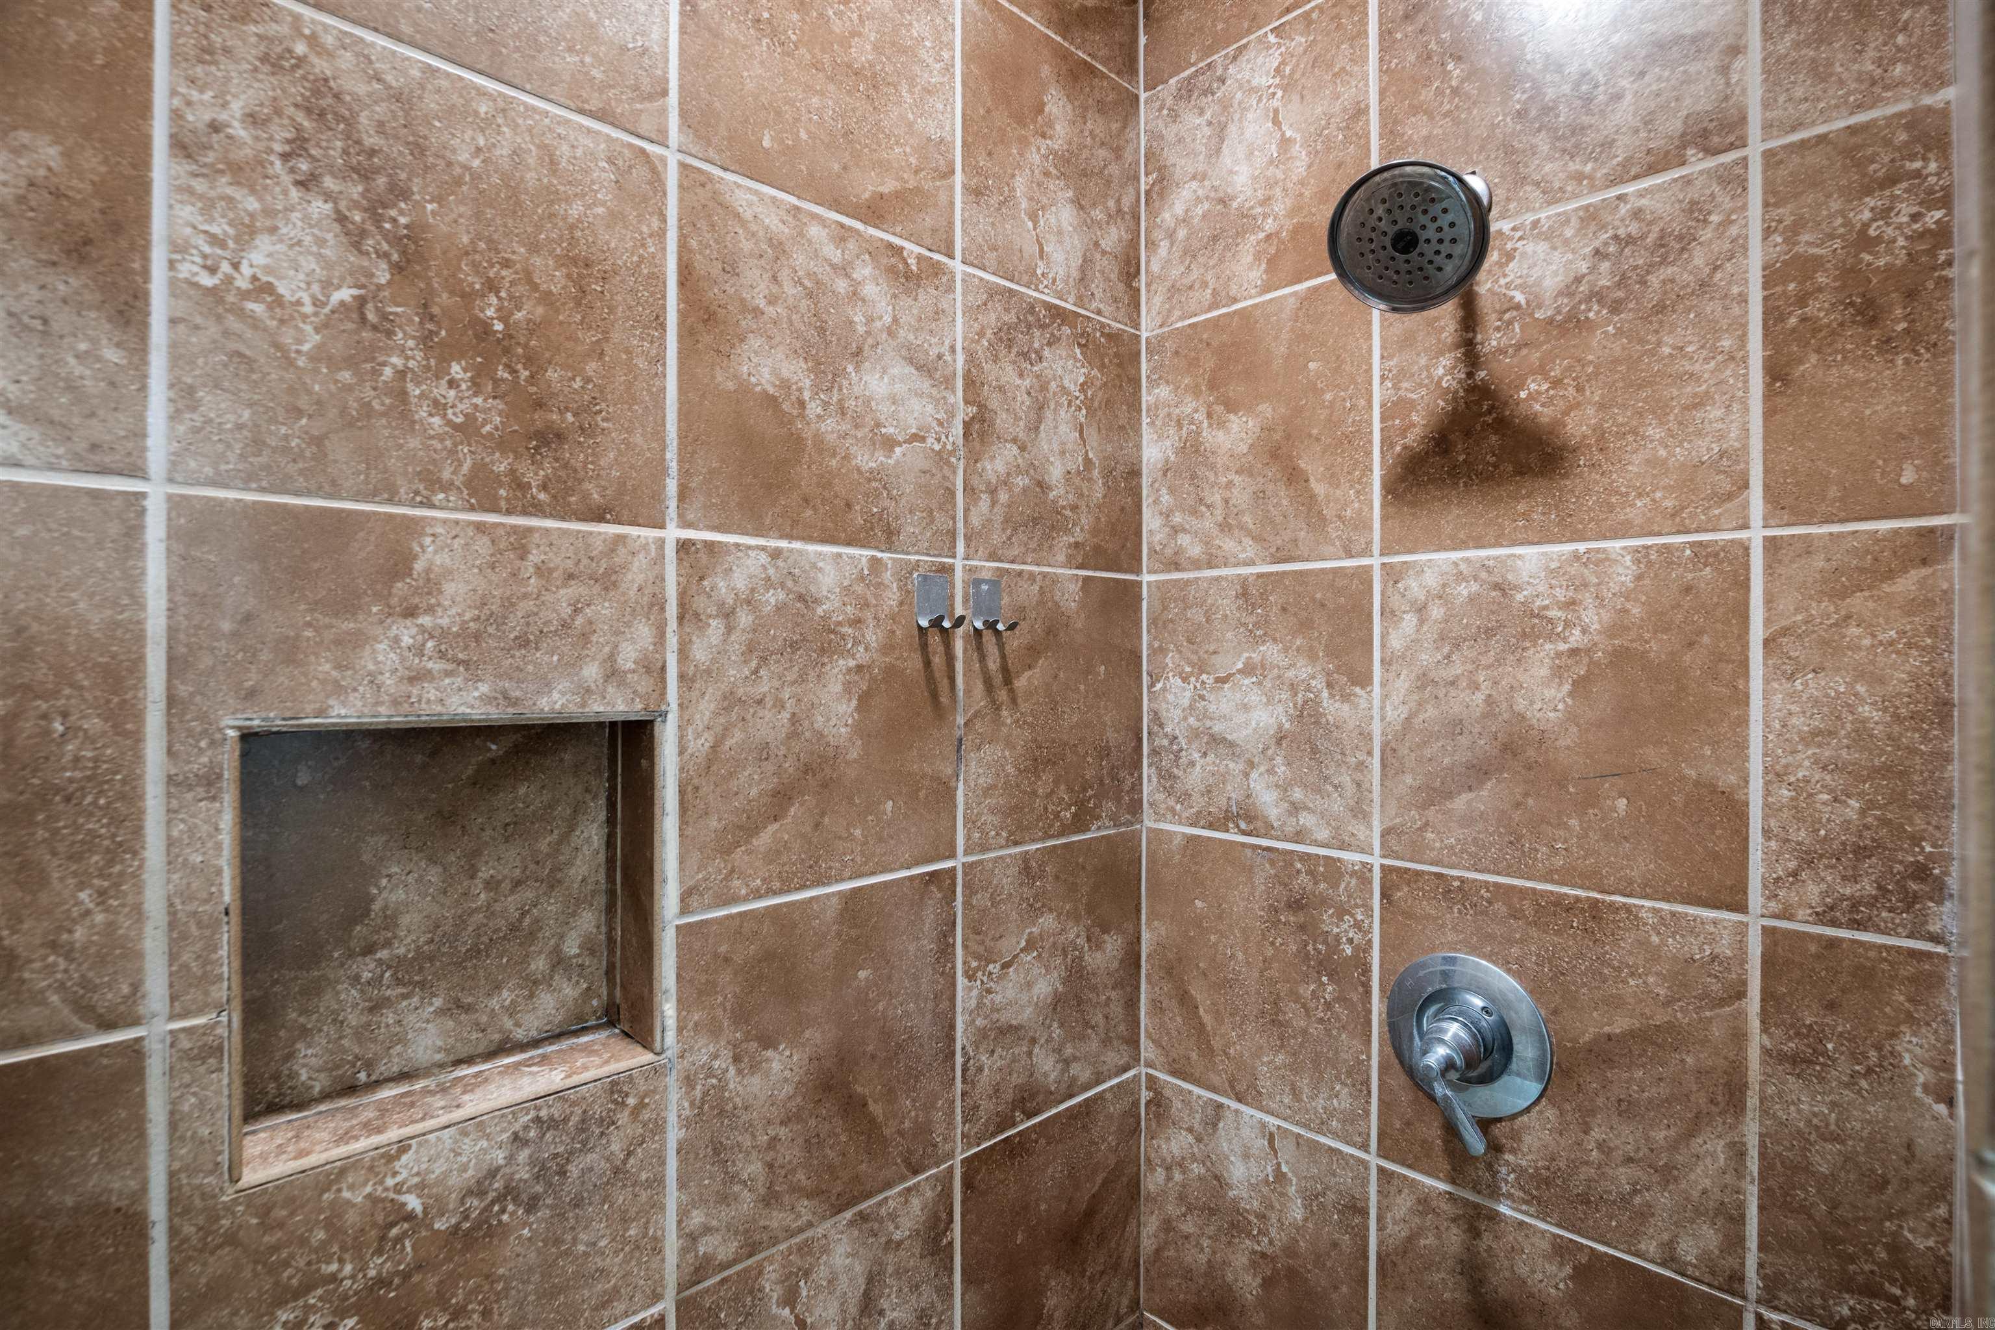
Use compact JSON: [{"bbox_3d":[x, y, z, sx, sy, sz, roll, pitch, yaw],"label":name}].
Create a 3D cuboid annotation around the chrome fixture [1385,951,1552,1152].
[{"bbox_3d":[0.448,0.381,0.875,0.155,0.161,0.119,0,0,44],"label":"chrome fixture"}]

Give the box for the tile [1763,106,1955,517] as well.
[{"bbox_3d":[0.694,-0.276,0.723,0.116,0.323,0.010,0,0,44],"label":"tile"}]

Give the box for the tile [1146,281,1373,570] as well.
[{"bbox_3d":[0.316,-0.283,1.108,0.309,0.326,0.010,0,0,44],"label":"tile"}]

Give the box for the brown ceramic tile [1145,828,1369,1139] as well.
[{"bbox_3d":[0.317,0.389,1.112,0.309,0.330,0.010,0,0,44],"label":"brown ceramic tile"}]

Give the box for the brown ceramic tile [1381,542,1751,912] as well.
[{"bbox_3d":[0.546,0.053,0.887,0.318,0.332,0.010,0,0,44],"label":"brown ceramic tile"}]

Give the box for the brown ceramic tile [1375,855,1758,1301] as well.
[{"bbox_3d":[0.538,0.383,0.877,0.313,0.323,0.010,0,0,44],"label":"brown ceramic tile"}]

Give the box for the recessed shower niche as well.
[{"bbox_3d":[-0.426,0.188,0.703,0.282,0.300,0.112,0,0,-43],"label":"recessed shower niche"}]

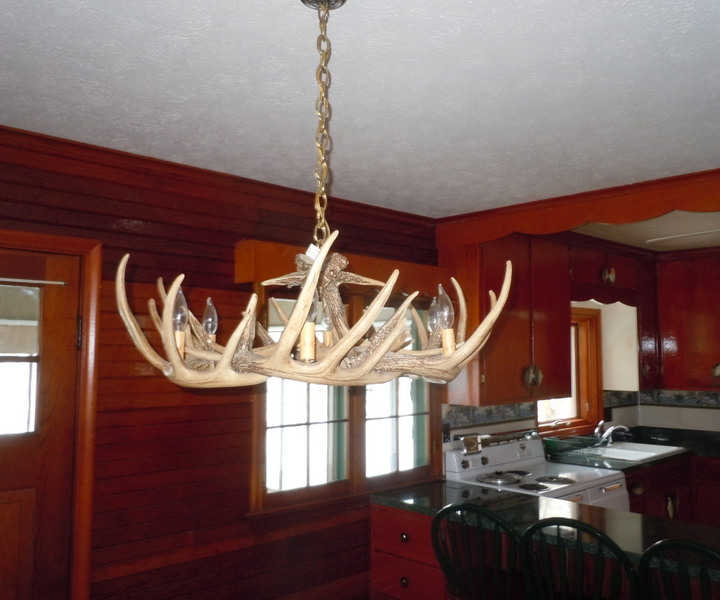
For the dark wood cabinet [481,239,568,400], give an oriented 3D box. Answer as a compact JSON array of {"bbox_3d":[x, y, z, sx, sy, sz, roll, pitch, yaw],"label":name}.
[{"bbox_3d":[0.952,0.115,4.135,1.033,1.042,0.285,4,-6,-44],"label":"dark wood cabinet"}]

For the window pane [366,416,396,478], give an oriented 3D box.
[{"bbox_3d":[0.118,0.801,3.521,0.235,0.302,0.020,4,-6,-44],"label":"window pane"}]

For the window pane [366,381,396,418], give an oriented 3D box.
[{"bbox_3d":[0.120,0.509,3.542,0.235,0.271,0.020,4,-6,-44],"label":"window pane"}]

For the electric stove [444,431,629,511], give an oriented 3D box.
[{"bbox_3d":[1.093,1.424,3.903,0.964,1.111,0.644,4,-6,-44],"label":"electric stove"}]

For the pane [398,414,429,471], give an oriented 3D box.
[{"bbox_3d":[0.312,0.816,3.707,0.253,0.301,0.020,4,-6,-44],"label":"pane"}]

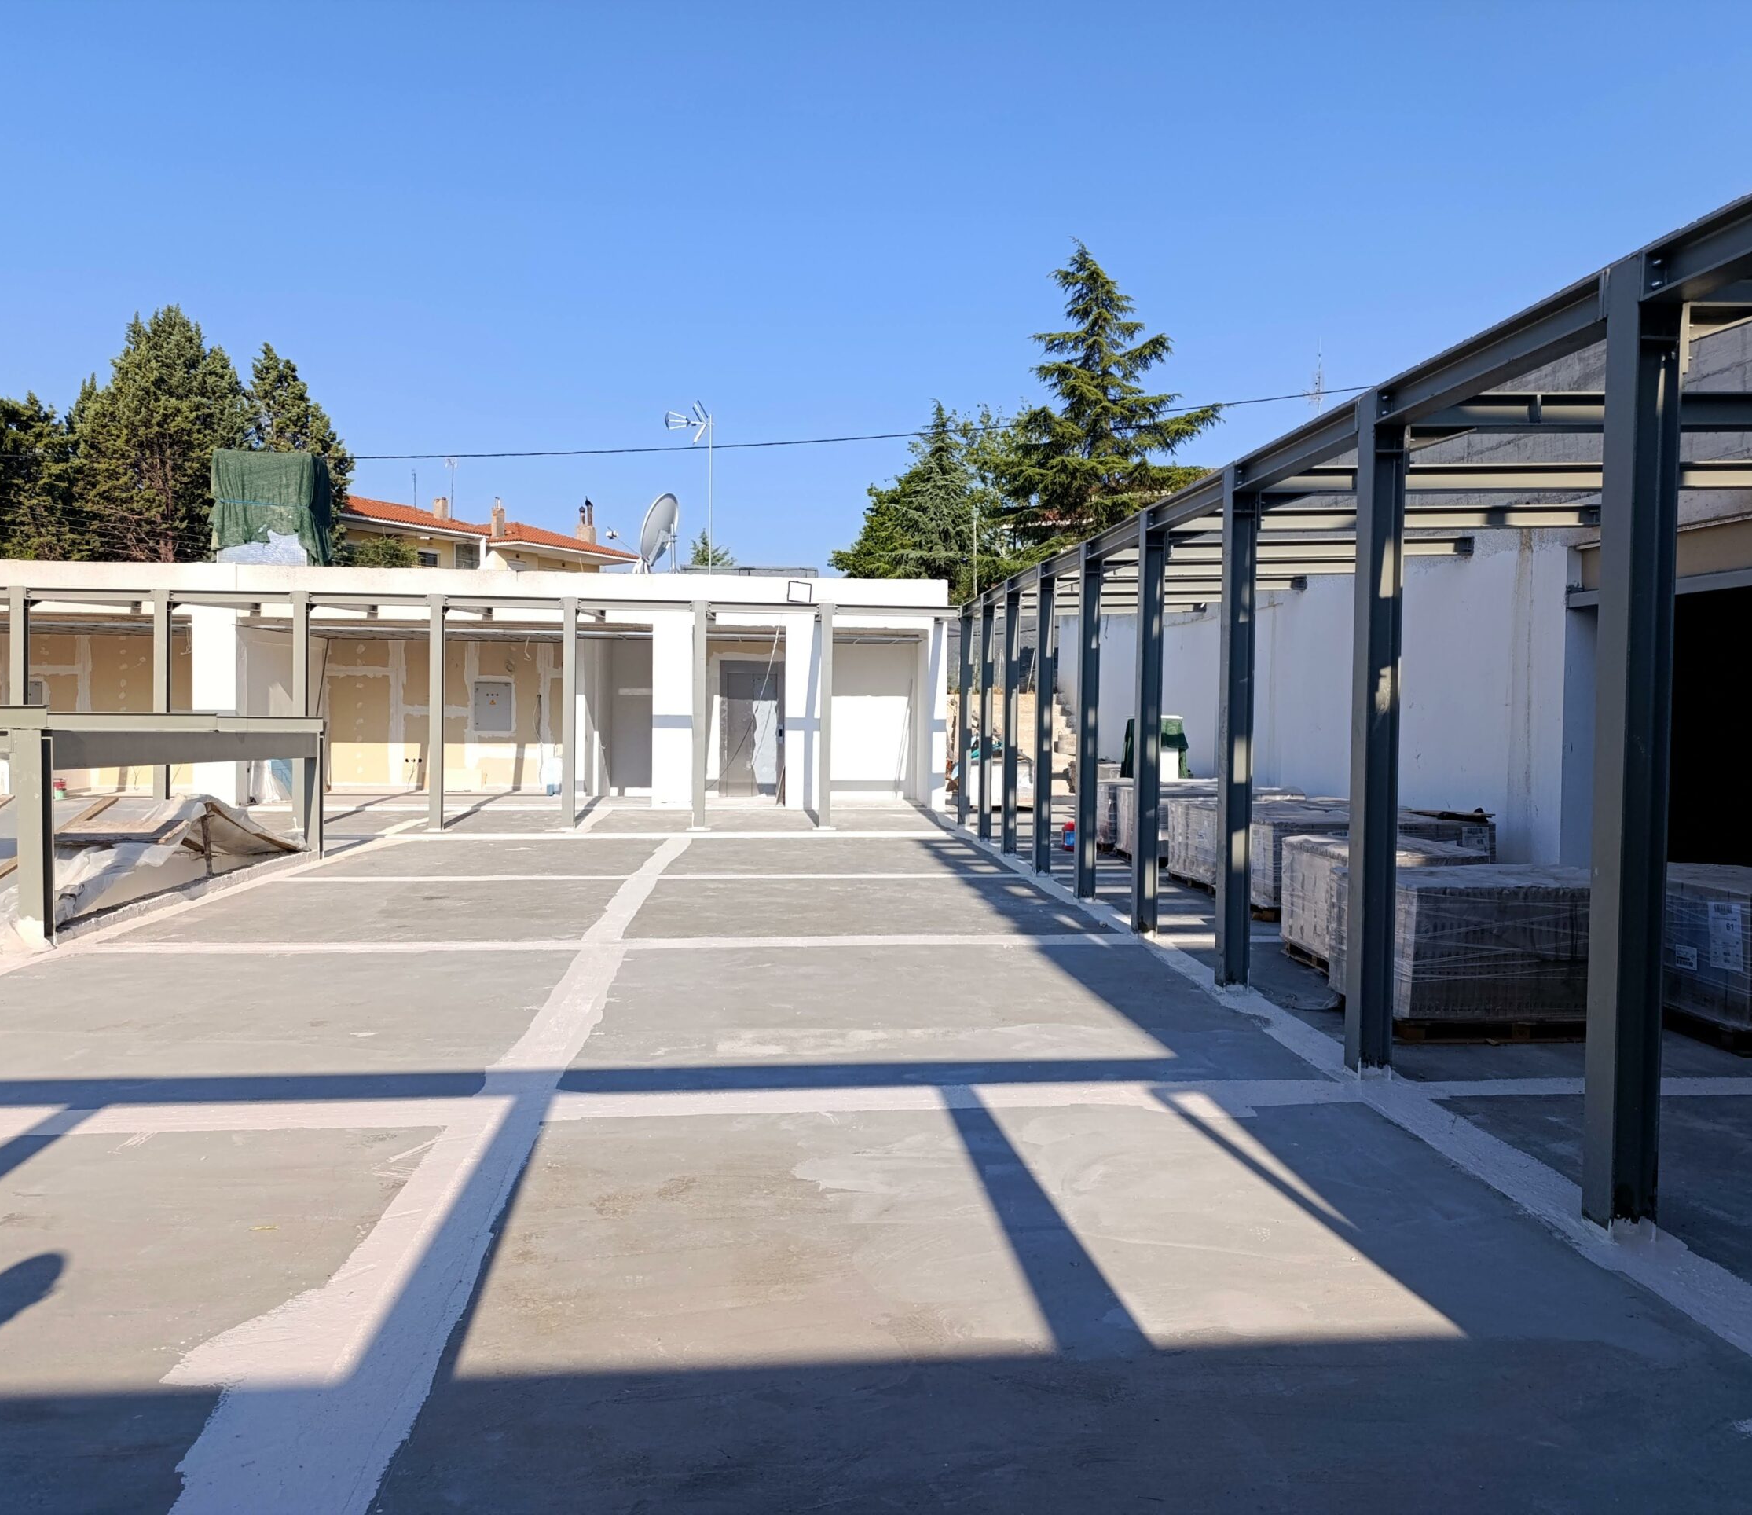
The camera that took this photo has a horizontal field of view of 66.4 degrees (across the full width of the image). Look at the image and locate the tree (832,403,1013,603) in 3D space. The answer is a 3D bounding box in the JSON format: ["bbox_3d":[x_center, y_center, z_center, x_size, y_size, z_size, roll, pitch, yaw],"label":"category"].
[{"bbox_3d":[1.253,-5.466,35.000,4.400,7.520,4.400,0,2,-4],"label":"tree"}]

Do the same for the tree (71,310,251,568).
[{"bbox_3d":[-16.887,-6.143,32.000,4.200,9.170,4.200,0,2,-4],"label":"tree"}]

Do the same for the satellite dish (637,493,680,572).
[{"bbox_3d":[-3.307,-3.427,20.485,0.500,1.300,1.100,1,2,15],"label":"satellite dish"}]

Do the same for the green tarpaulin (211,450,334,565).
[{"bbox_3d":[-9.111,-3.746,20.132,1.450,1.700,0.950,0,2,-4],"label":"green tarpaulin"}]

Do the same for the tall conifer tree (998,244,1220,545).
[{"bbox_3d":[6.276,-7.777,36.000,5.900,12.050,5.900,0,2,-4],"label":"tall conifer tree"}]

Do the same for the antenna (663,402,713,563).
[{"bbox_3d":[-2.893,-4.181,20.886,0.850,2.750,0.500,0,2,-15],"label":"antenna"}]

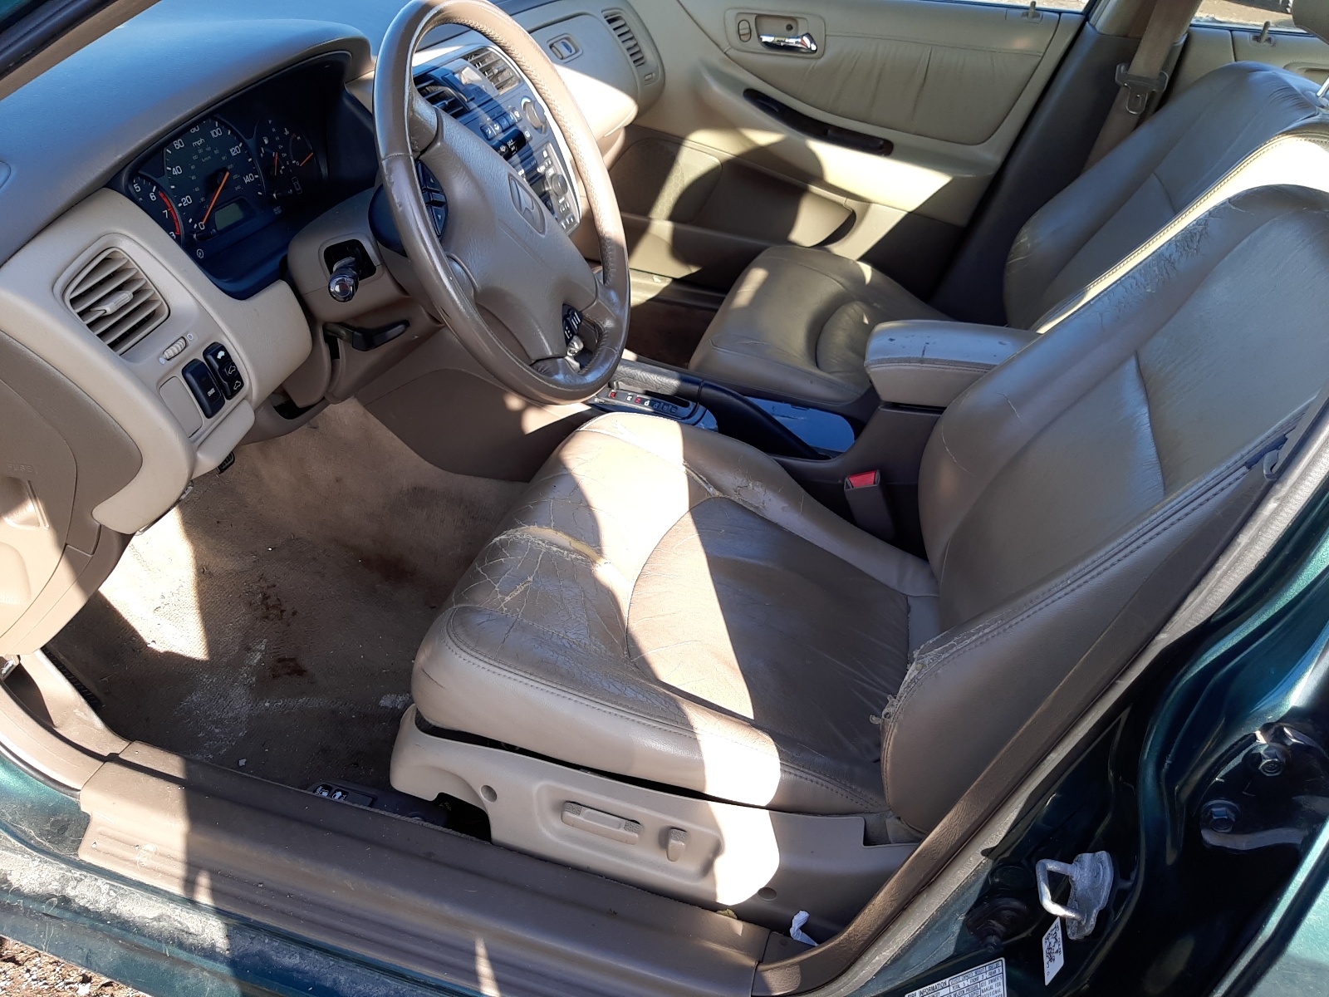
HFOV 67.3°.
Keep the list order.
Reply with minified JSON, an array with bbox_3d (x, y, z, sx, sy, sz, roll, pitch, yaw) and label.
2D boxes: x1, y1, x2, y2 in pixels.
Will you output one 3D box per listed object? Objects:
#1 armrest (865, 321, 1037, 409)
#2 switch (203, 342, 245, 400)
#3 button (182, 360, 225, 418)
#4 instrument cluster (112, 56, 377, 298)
[{"bbox_3d":[0.394,-0.160,1.278,0.270,0.072,0.138,7,33,15],"label":"armrest"},{"bbox_3d":[-0.387,-0.111,0.875,0.014,0.044,0.024,-9,30,16],"label":"switch"},{"bbox_3d":[-0.392,-0.092,0.846,0.014,0.044,0.024,-9,30,16],"label":"button"},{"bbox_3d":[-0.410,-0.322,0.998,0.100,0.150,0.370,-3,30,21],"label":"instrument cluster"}]

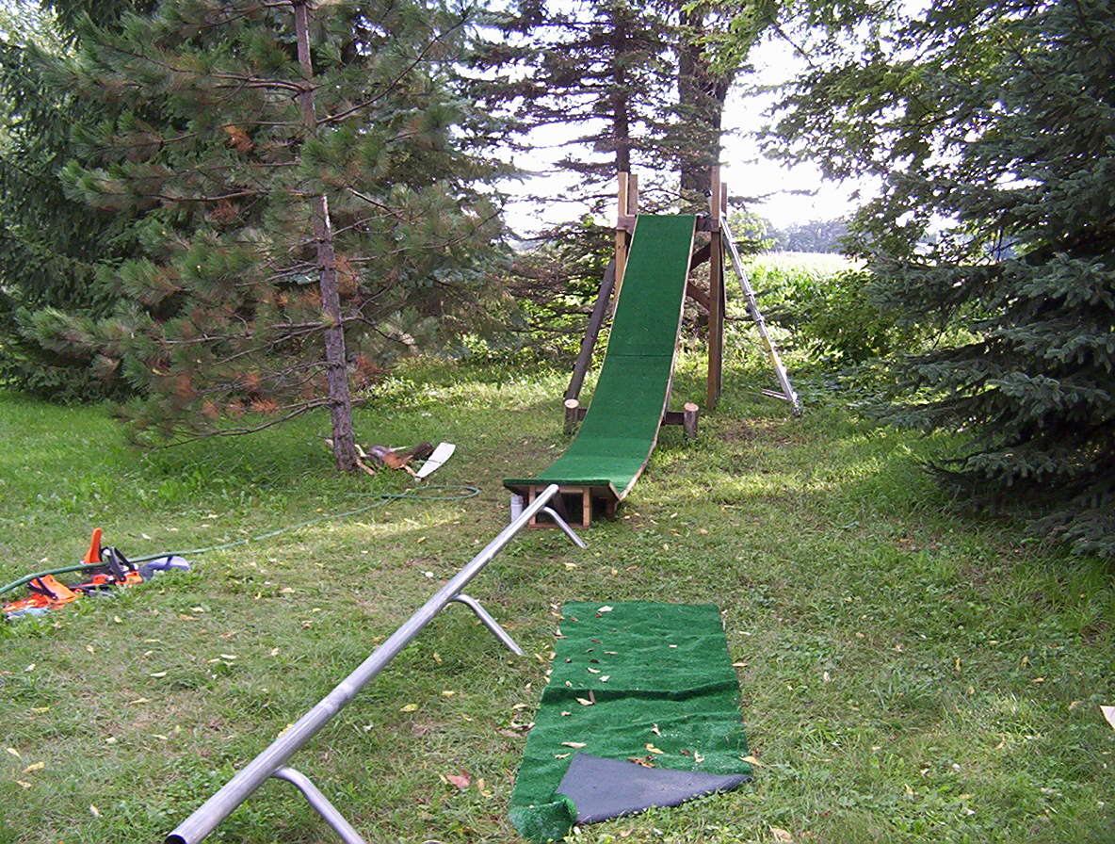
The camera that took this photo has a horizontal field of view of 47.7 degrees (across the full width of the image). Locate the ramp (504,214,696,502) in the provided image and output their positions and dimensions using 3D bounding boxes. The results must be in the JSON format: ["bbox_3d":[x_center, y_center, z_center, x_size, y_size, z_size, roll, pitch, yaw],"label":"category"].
[{"bbox_3d":[0.568,-0.816,10.188,0.625,1.887,6.440,1,8,10],"label":"ramp"}]

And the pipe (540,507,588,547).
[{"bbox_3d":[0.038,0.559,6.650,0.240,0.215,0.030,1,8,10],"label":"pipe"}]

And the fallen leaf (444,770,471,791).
[{"bbox_3d":[-0.270,0.969,3.419,0.070,0.020,0.070,1,8,10],"label":"fallen leaf"}]

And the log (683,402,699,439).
[{"bbox_3d":[1.103,0.000,10.380,0.115,0.265,0.115,1,8,10],"label":"log"}]

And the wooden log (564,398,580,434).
[{"bbox_3d":[0.118,-0.029,10.560,0.115,0.255,0.115,1,8,10],"label":"wooden log"}]

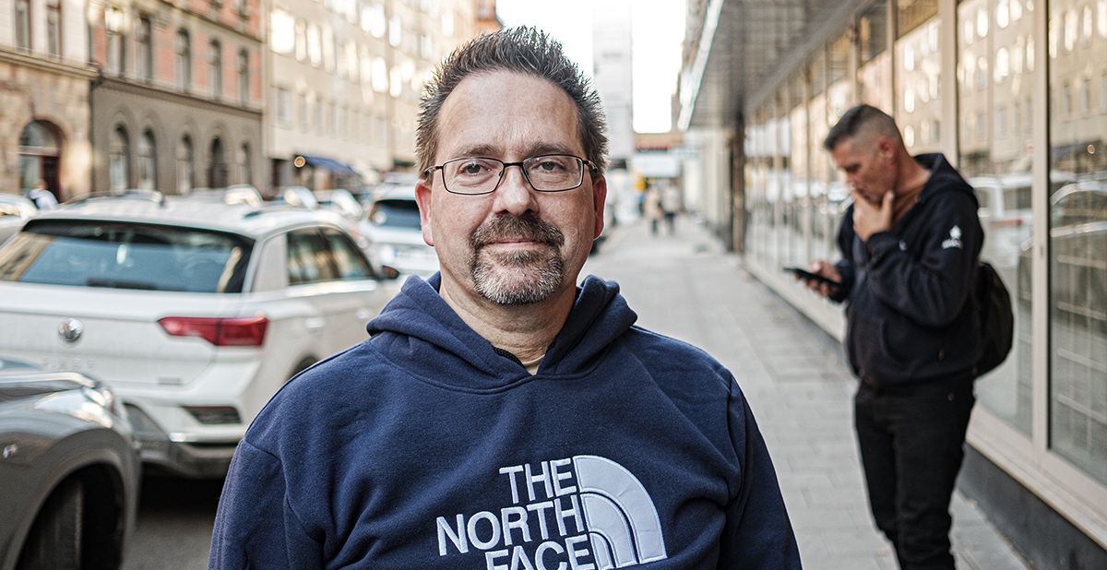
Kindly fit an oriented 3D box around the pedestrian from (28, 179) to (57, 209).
[{"bbox_3d":[-9.500,-1.100,20.100,0.500,1.700,0.500,-2,4,-11],"label":"pedestrian"}]

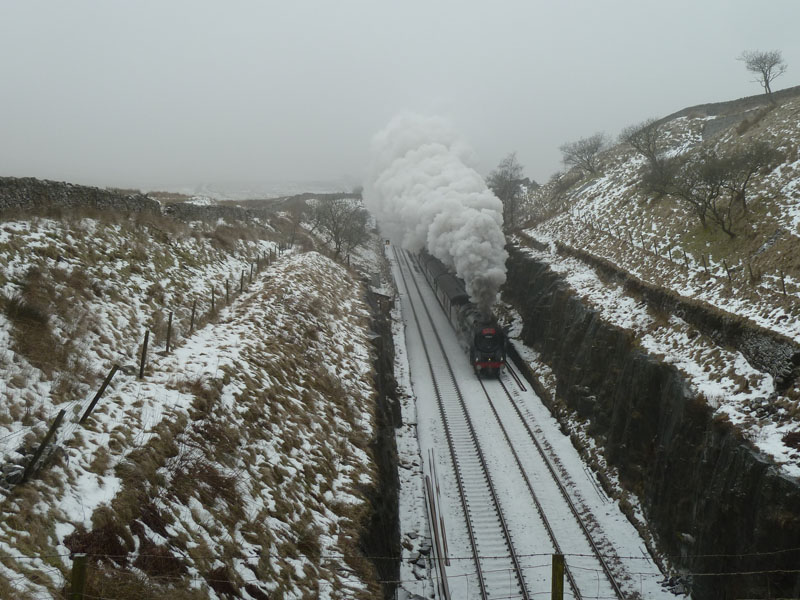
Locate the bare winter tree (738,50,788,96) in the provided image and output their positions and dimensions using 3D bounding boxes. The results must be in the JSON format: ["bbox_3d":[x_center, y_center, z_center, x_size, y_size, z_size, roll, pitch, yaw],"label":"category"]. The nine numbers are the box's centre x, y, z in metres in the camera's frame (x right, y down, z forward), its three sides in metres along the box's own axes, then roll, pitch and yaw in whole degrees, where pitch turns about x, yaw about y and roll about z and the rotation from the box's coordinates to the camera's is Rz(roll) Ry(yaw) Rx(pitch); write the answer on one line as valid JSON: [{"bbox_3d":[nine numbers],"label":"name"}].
[{"bbox_3d":[46.273,-28.849,118.000,5.940,5.940,5.510,0,7,0],"label":"bare winter tree"}]

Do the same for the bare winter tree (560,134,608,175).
[{"bbox_3d":[29.022,-23.297,147.000,7.400,6.610,6.870,0,7,0],"label":"bare winter tree"}]

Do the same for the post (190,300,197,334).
[{"bbox_3d":[-6.813,0.544,30.500,0.120,1.200,0.120,8,7,-1],"label":"post"}]

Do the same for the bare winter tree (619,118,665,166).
[{"bbox_3d":[31.350,-20.446,120.000,5.790,6.170,5.370,0,7,0],"label":"bare winter tree"}]

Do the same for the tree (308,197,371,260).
[{"bbox_3d":[-6.545,-7.735,100.000,6.510,6.850,6.040,0,7,0],"label":"tree"}]

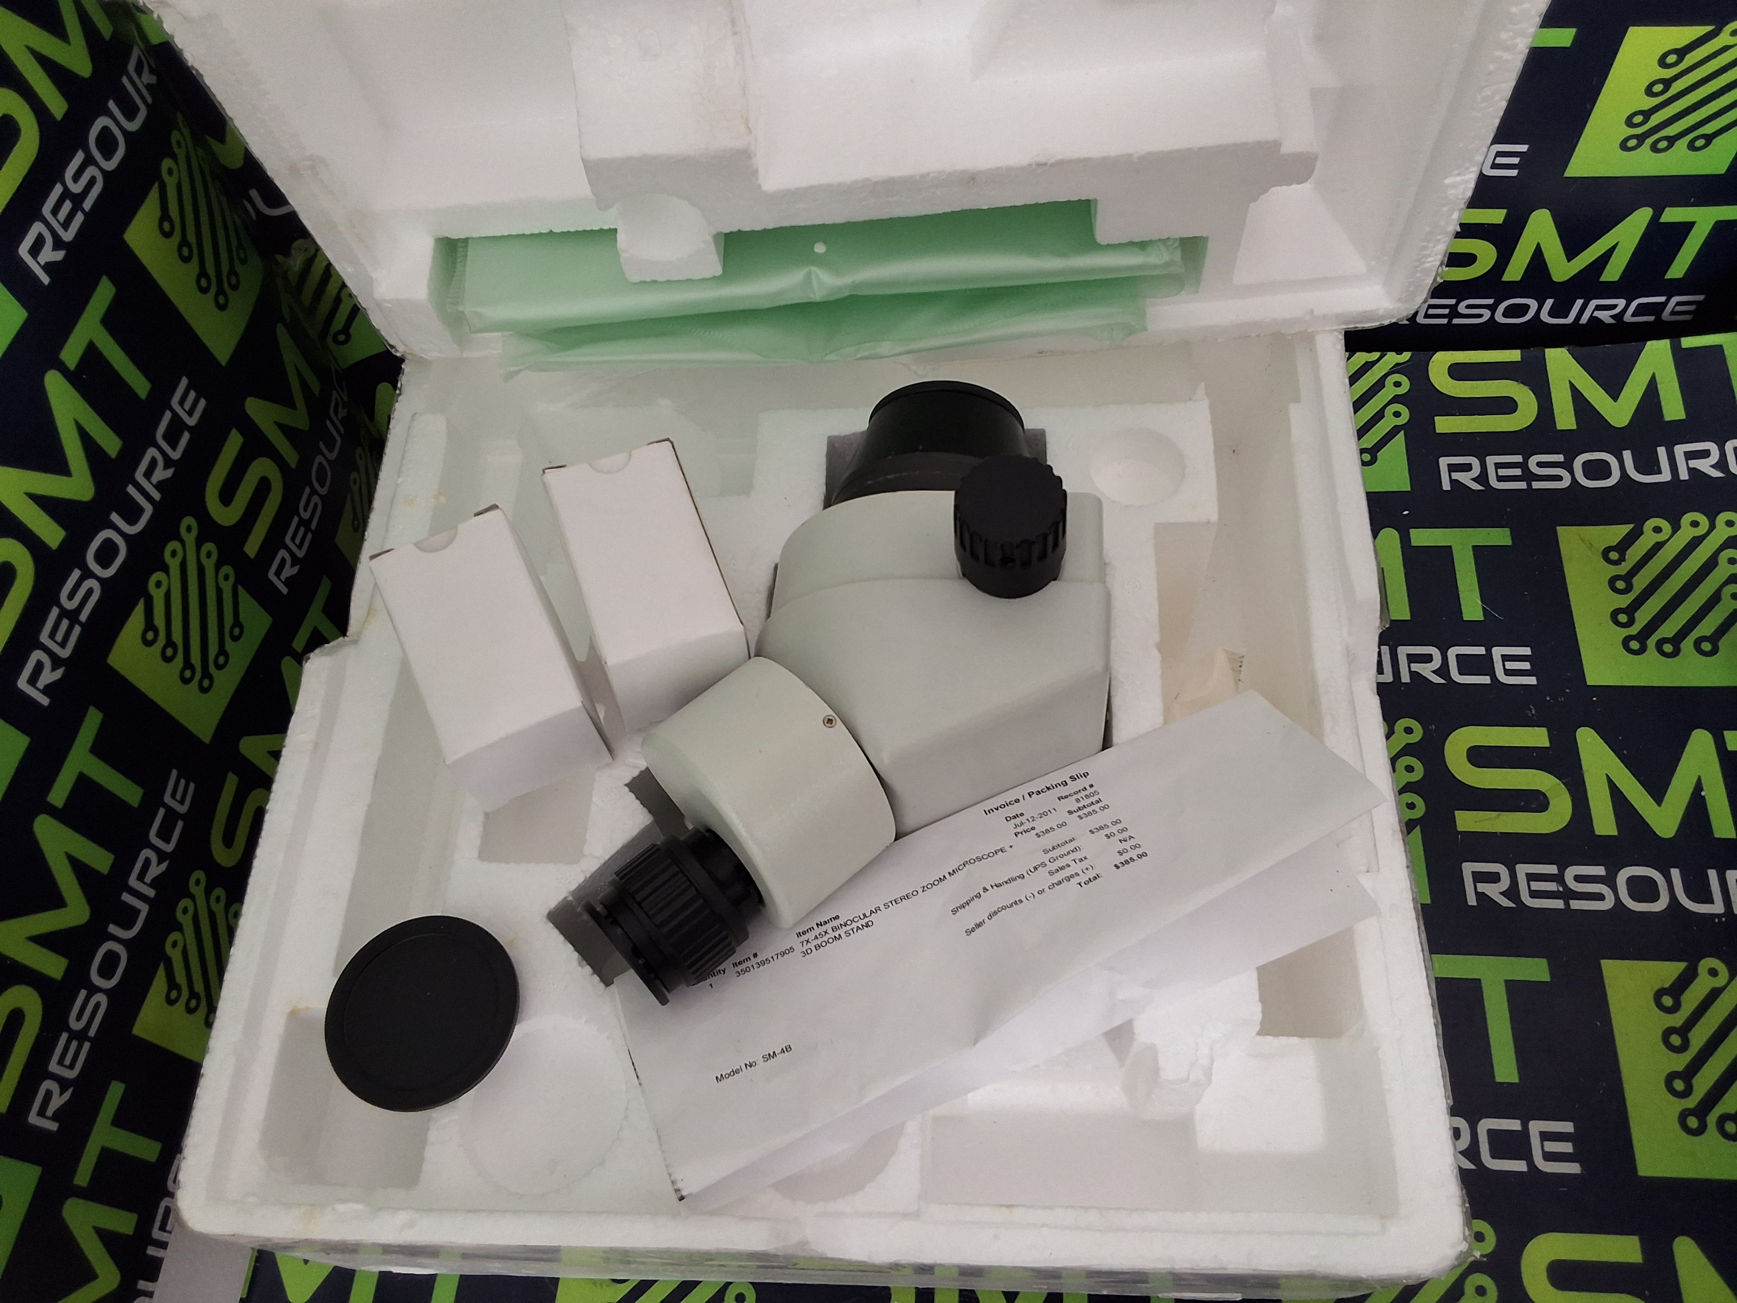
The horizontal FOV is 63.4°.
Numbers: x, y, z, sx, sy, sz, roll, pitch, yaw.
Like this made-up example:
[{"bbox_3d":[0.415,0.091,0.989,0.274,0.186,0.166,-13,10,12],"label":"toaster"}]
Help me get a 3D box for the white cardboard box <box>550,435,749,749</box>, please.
[{"bbox_3d":[-0.069,-0.021,0.443,0.041,0.041,0.075,-17,60,-12],"label":"white cardboard box"}]

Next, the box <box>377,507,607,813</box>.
[{"bbox_3d":[-0.115,0.003,0.432,0.041,0.041,0.075,-24,65,-9],"label":"box"}]

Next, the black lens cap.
[{"bbox_3d":[-0.126,0.104,0.399,0.057,0.008,0.057,-2,62,3],"label":"black lens cap"}]

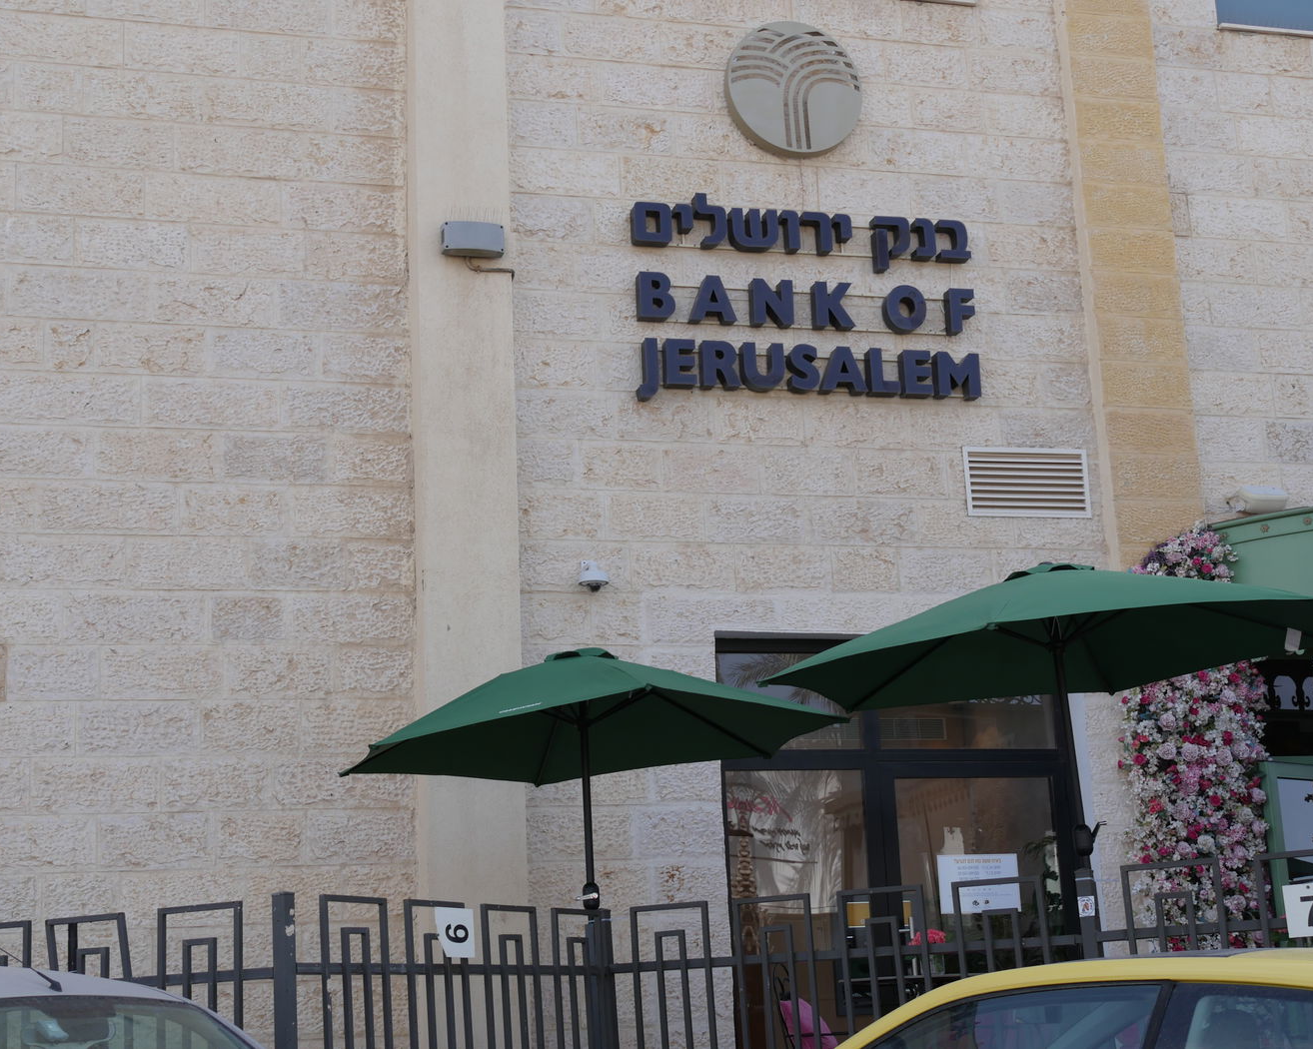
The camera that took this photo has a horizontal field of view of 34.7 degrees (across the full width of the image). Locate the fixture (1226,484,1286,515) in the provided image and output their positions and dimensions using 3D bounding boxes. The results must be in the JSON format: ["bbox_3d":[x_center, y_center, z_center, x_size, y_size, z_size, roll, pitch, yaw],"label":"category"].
[{"bbox_3d":[3.929,-0.152,13.672,0.308,0.224,0.250,1,-13,-16],"label":"fixture"}]

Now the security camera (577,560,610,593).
[{"bbox_3d":[-0.369,0.300,12.325,0.188,0.211,0.210,1,-13,-16],"label":"security camera"}]

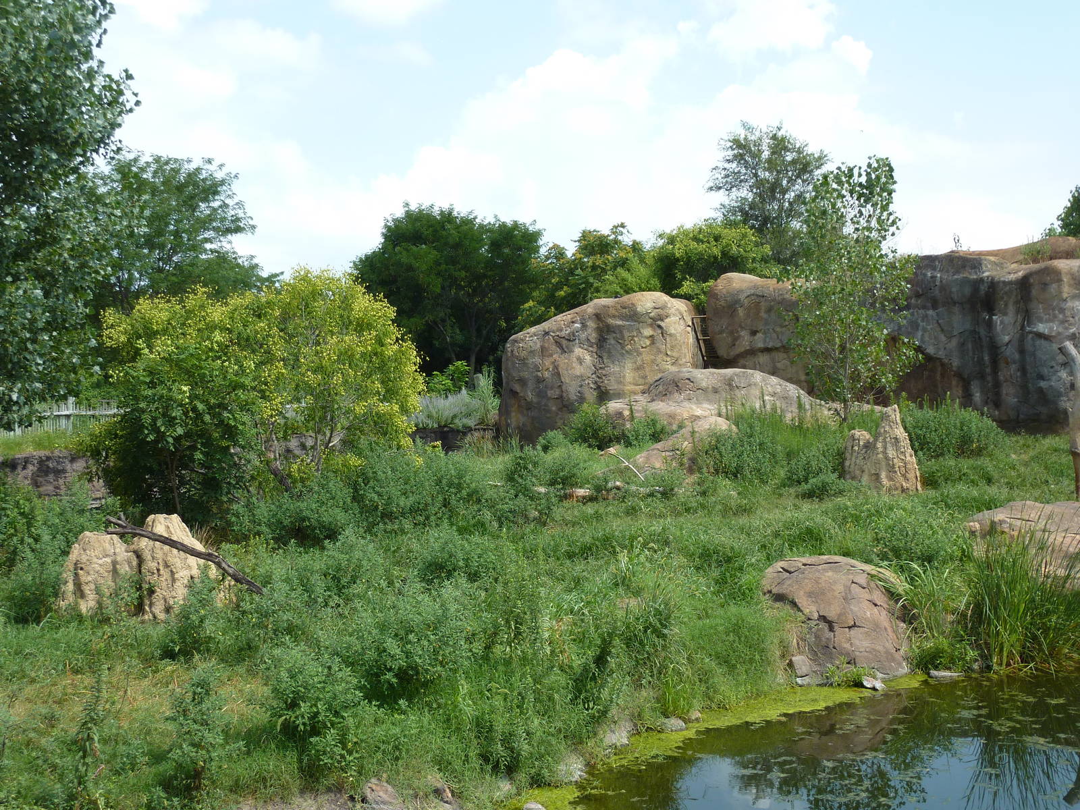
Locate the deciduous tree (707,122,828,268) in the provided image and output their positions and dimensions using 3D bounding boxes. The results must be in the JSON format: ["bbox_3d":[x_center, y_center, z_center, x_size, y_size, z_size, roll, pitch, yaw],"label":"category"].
[{"bbox_3d":[9.527,-6.817,55.000,4.960,9.930,5.000,0,1,0],"label":"deciduous tree"}]

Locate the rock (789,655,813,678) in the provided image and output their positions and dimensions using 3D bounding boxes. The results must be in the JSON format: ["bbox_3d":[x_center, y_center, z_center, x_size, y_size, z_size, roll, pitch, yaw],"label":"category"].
[{"bbox_3d":[2.994,2.999,15.000,0.280,0.250,0.250,-1,1,0],"label":"rock"}]

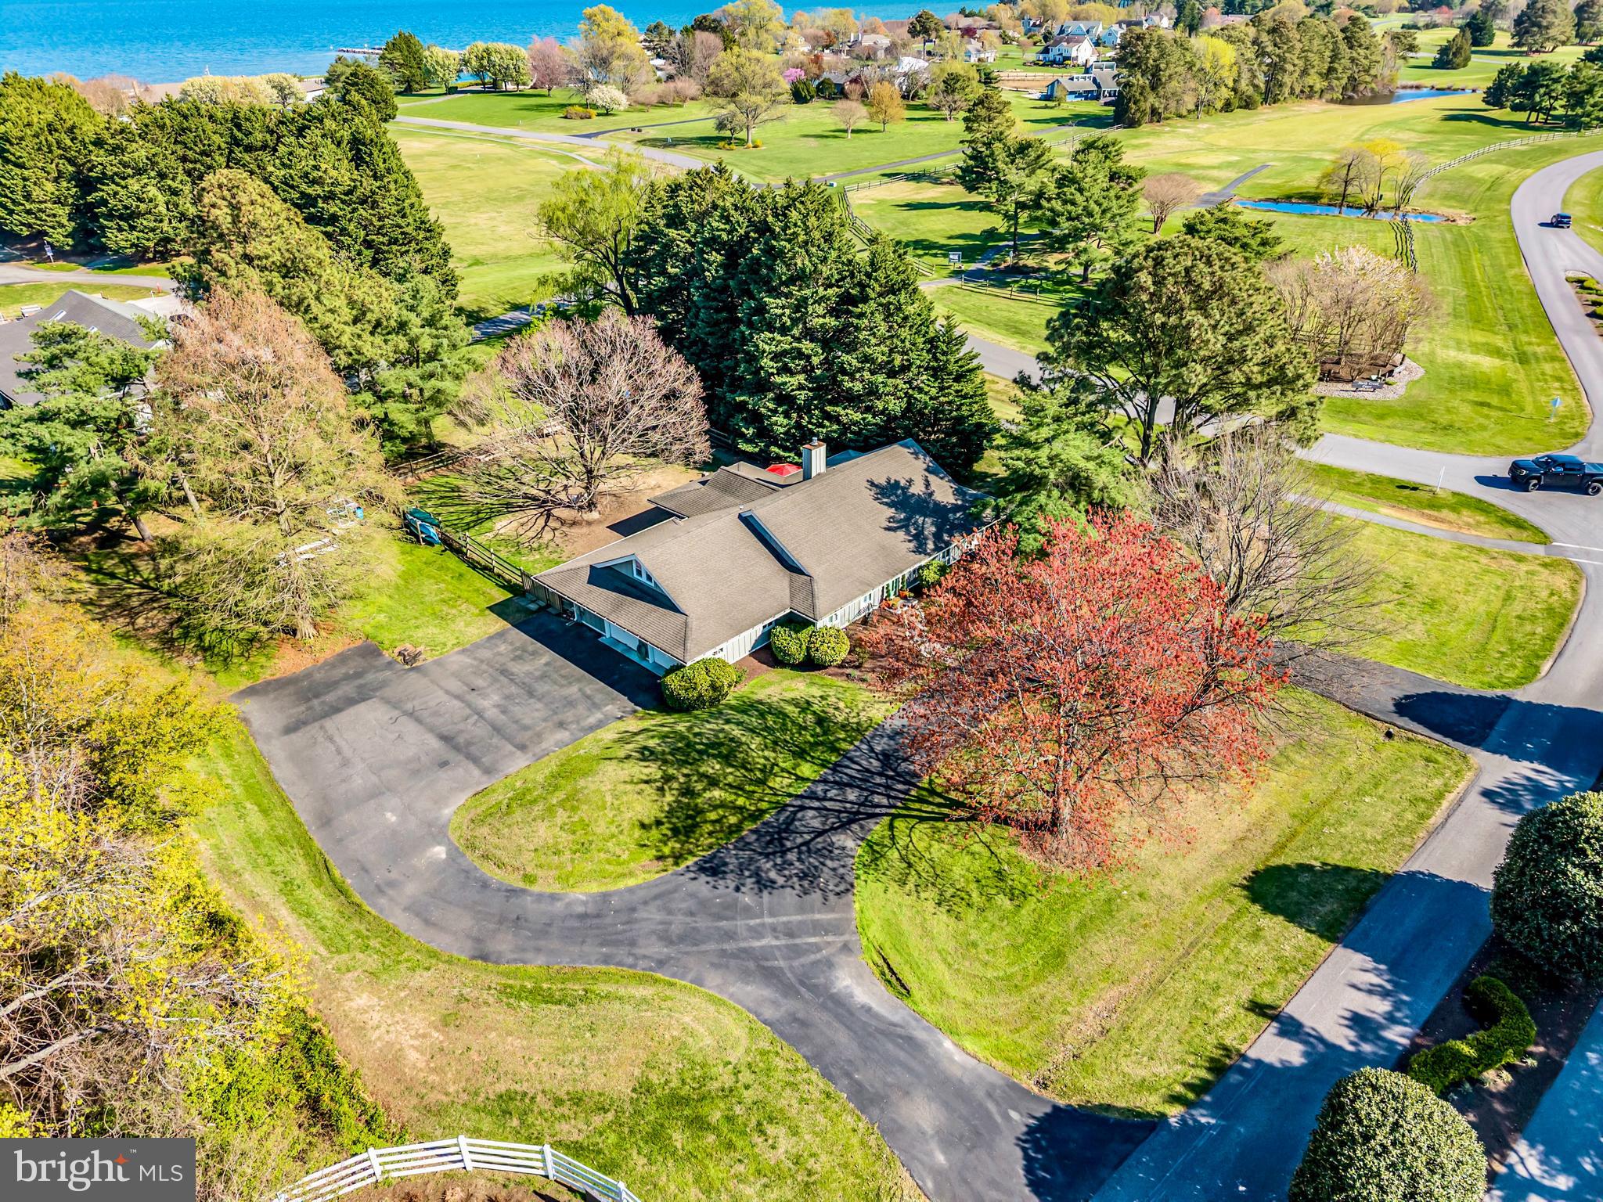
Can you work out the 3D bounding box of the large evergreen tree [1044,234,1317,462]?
[{"bbox_3d":[22.968,-15.233,68.759,15.500,13.800,15.000,0,29,0],"label":"large evergreen tree"}]

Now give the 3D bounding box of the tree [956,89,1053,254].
[{"bbox_3d":[23.186,-48.150,126.633,10.840,17.300,10.520,5,30,9],"label":"tree"}]

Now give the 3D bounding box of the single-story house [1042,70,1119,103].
[{"bbox_3d":[74.906,-135.070,290.468,20.000,6.500,10.000,-13,32,-22],"label":"single-story house"}]

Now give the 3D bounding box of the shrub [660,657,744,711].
[{"bbox_3d":[-4.673,3.865,51.201,3.400,2.000,2.900,-3,30,-5],"label":"shrub"}]

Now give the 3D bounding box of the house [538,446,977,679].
[{"bbox_3d":[-1.405,-3.572,56.575,15.100,5.500,22.200,25,38,37],"label":"house"}]

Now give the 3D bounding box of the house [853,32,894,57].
[{"bbox_3d":[26.669,-207.120,415.228,15.500,6.600,12.000,0,29,0],"label":"house"}]

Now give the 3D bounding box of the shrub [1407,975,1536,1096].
[{"bbox_3d":[19.580,12.947,32.211,5.400,0.750,2.100,-24,37,-36],"label":"shrub"}]

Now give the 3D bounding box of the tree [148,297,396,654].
[{"bbox_3d":[-25.158,-5.449,52.474,11.710,16.900,11.360,-15,33,-24],"label":"tree"}]

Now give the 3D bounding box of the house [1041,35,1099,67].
[{"bbox_3d":[90.167,-187.892,379.314,10.000,8.500,16.000,-22,36,-34],"label":"house"}]

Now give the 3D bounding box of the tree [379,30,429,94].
[{"bbox_3d":[-107.070,-145.218,300.235,12.860,15.000,12.470,-9,31,-15],"label":"tree"}]

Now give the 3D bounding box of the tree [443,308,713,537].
[{"bbox_3d":[-13.316,-10.920,66.957,15.390,12.000,14.930,-6,30,-10],"label":"tree"}]

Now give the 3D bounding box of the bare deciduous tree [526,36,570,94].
[{"bbox_3d":[-64.584,-135.835,282.530,11.000,13.200,11.000,0,29,0],"label":"bare deciduous tree"}]

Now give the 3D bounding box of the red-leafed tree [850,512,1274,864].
[{"bbox_3d":[8.895,3.355,37.935,13.500,11.800,13.300,0,29,0],"label":"red-leafed tree"}]

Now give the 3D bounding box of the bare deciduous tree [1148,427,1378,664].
[{"bbox_3d":[19.922,-0.992,48.508,10.490,13.110,10.180,13,32,22],"label":"bare deciduous tree"}]

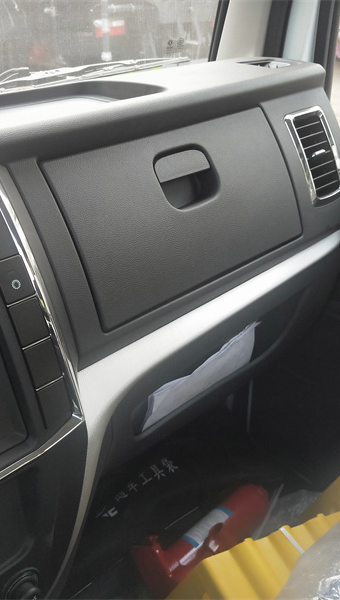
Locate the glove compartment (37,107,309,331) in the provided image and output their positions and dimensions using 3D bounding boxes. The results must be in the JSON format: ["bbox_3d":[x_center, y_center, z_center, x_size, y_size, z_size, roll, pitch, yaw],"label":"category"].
[{"bbox_3d":[0.006,-0.100,0.654,0.314,0.168,0.085,-26,11,-36],"label":"glove compartment"}]

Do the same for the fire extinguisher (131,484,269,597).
[{"bbox_3d":[0.060,0.441,1.061,0.285,0.095,0.088,-24,19,-35],"label":"fire extinguisher"}]

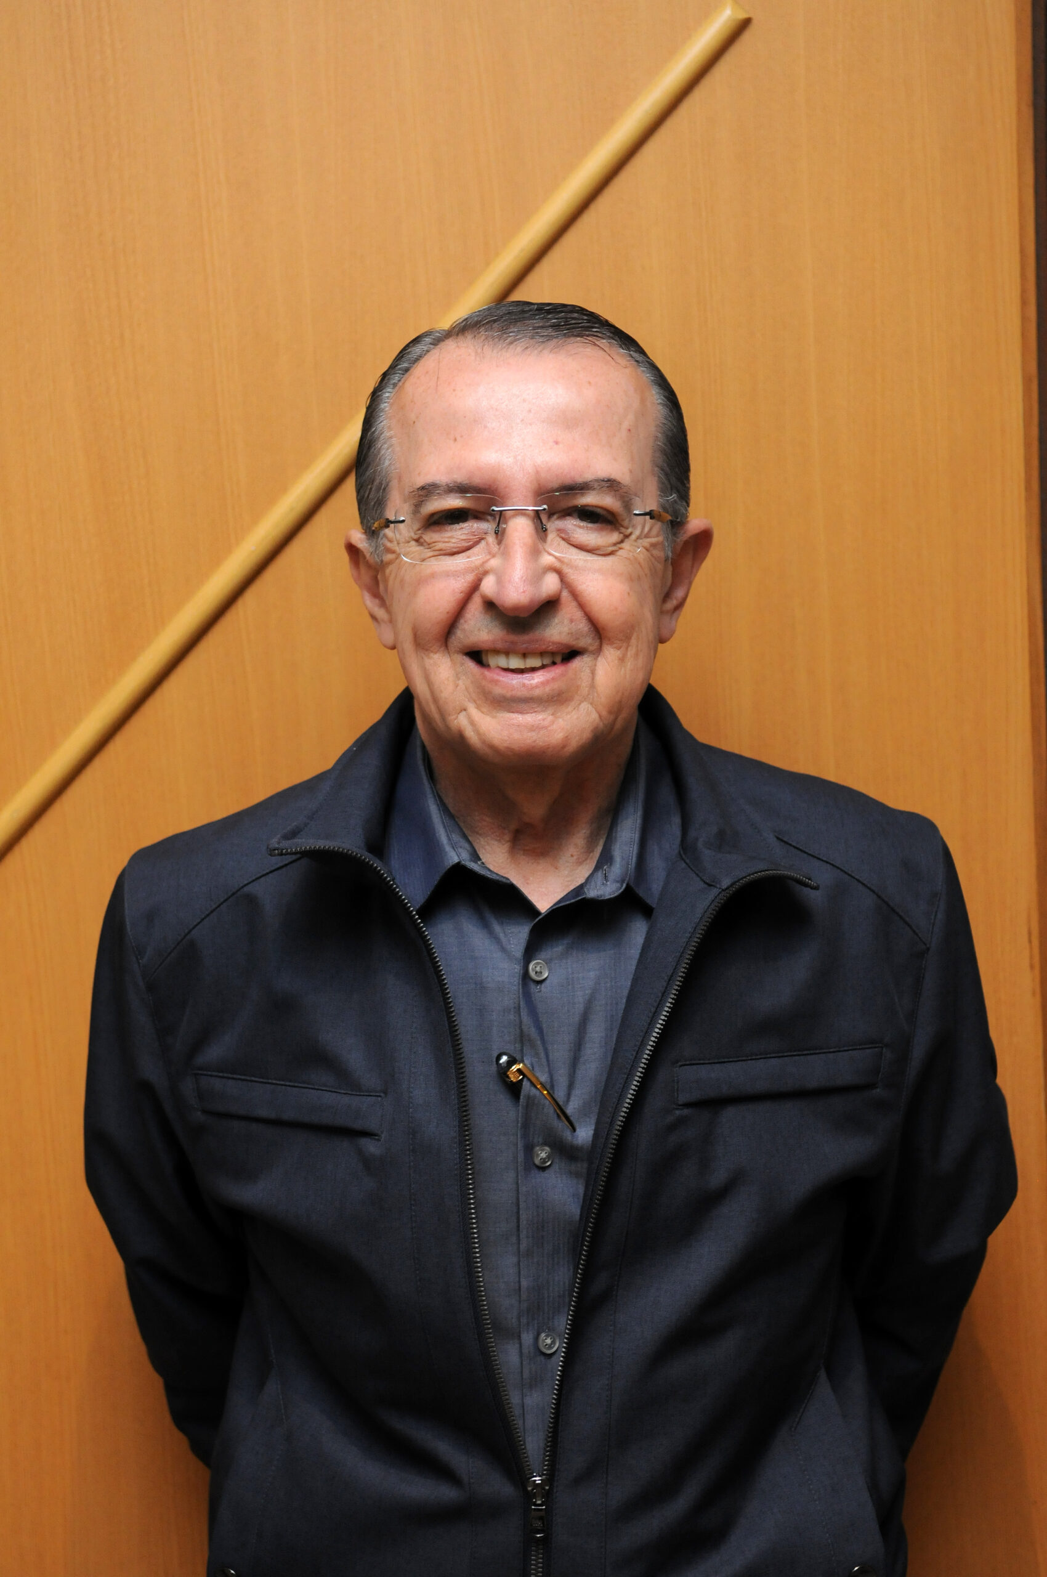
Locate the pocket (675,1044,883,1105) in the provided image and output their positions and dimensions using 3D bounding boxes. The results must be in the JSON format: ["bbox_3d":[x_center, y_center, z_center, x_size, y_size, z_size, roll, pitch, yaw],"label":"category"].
[{"bbox_3d":[0.132,0.149,1.490,0.114,0.024,0.014,-3,7,-17],"label":"pocket"}]

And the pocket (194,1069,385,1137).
[{"bbox_3d":[-0.120,0.163,1.490,0.110,0.025,0.014,5,10,24],"label":"pocket"}]

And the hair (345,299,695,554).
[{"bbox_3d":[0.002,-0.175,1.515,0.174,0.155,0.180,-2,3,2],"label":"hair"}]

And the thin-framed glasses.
[{"bbox_3d":[0.003,-0.132,1.473,0.150,0.043,0.138,-2,3,2],"label":"thin-framed glasses"}]

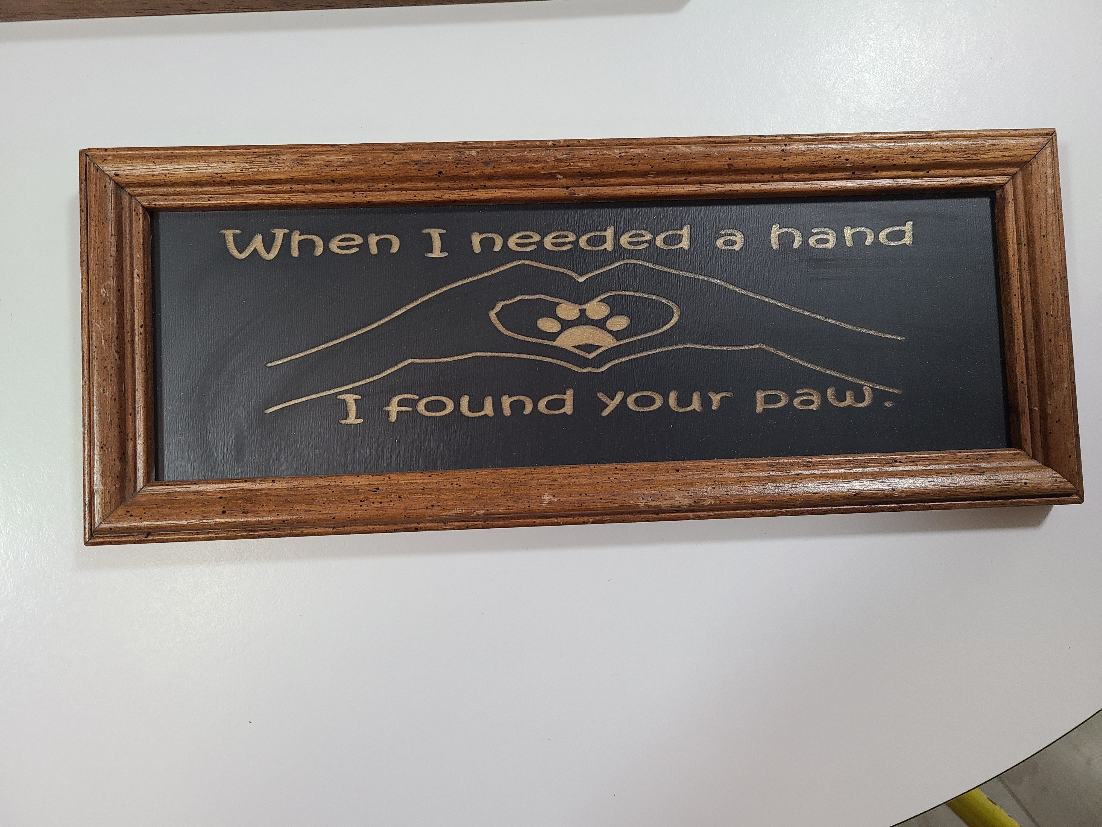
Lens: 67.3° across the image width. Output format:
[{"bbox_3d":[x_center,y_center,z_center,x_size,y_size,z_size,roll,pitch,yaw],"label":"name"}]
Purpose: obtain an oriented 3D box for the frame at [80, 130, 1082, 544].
[{"bbox_3d":[0.017,-0.038,0.385,0.455,0.022,0.177,-2,87,-3],"label":"frame"}]

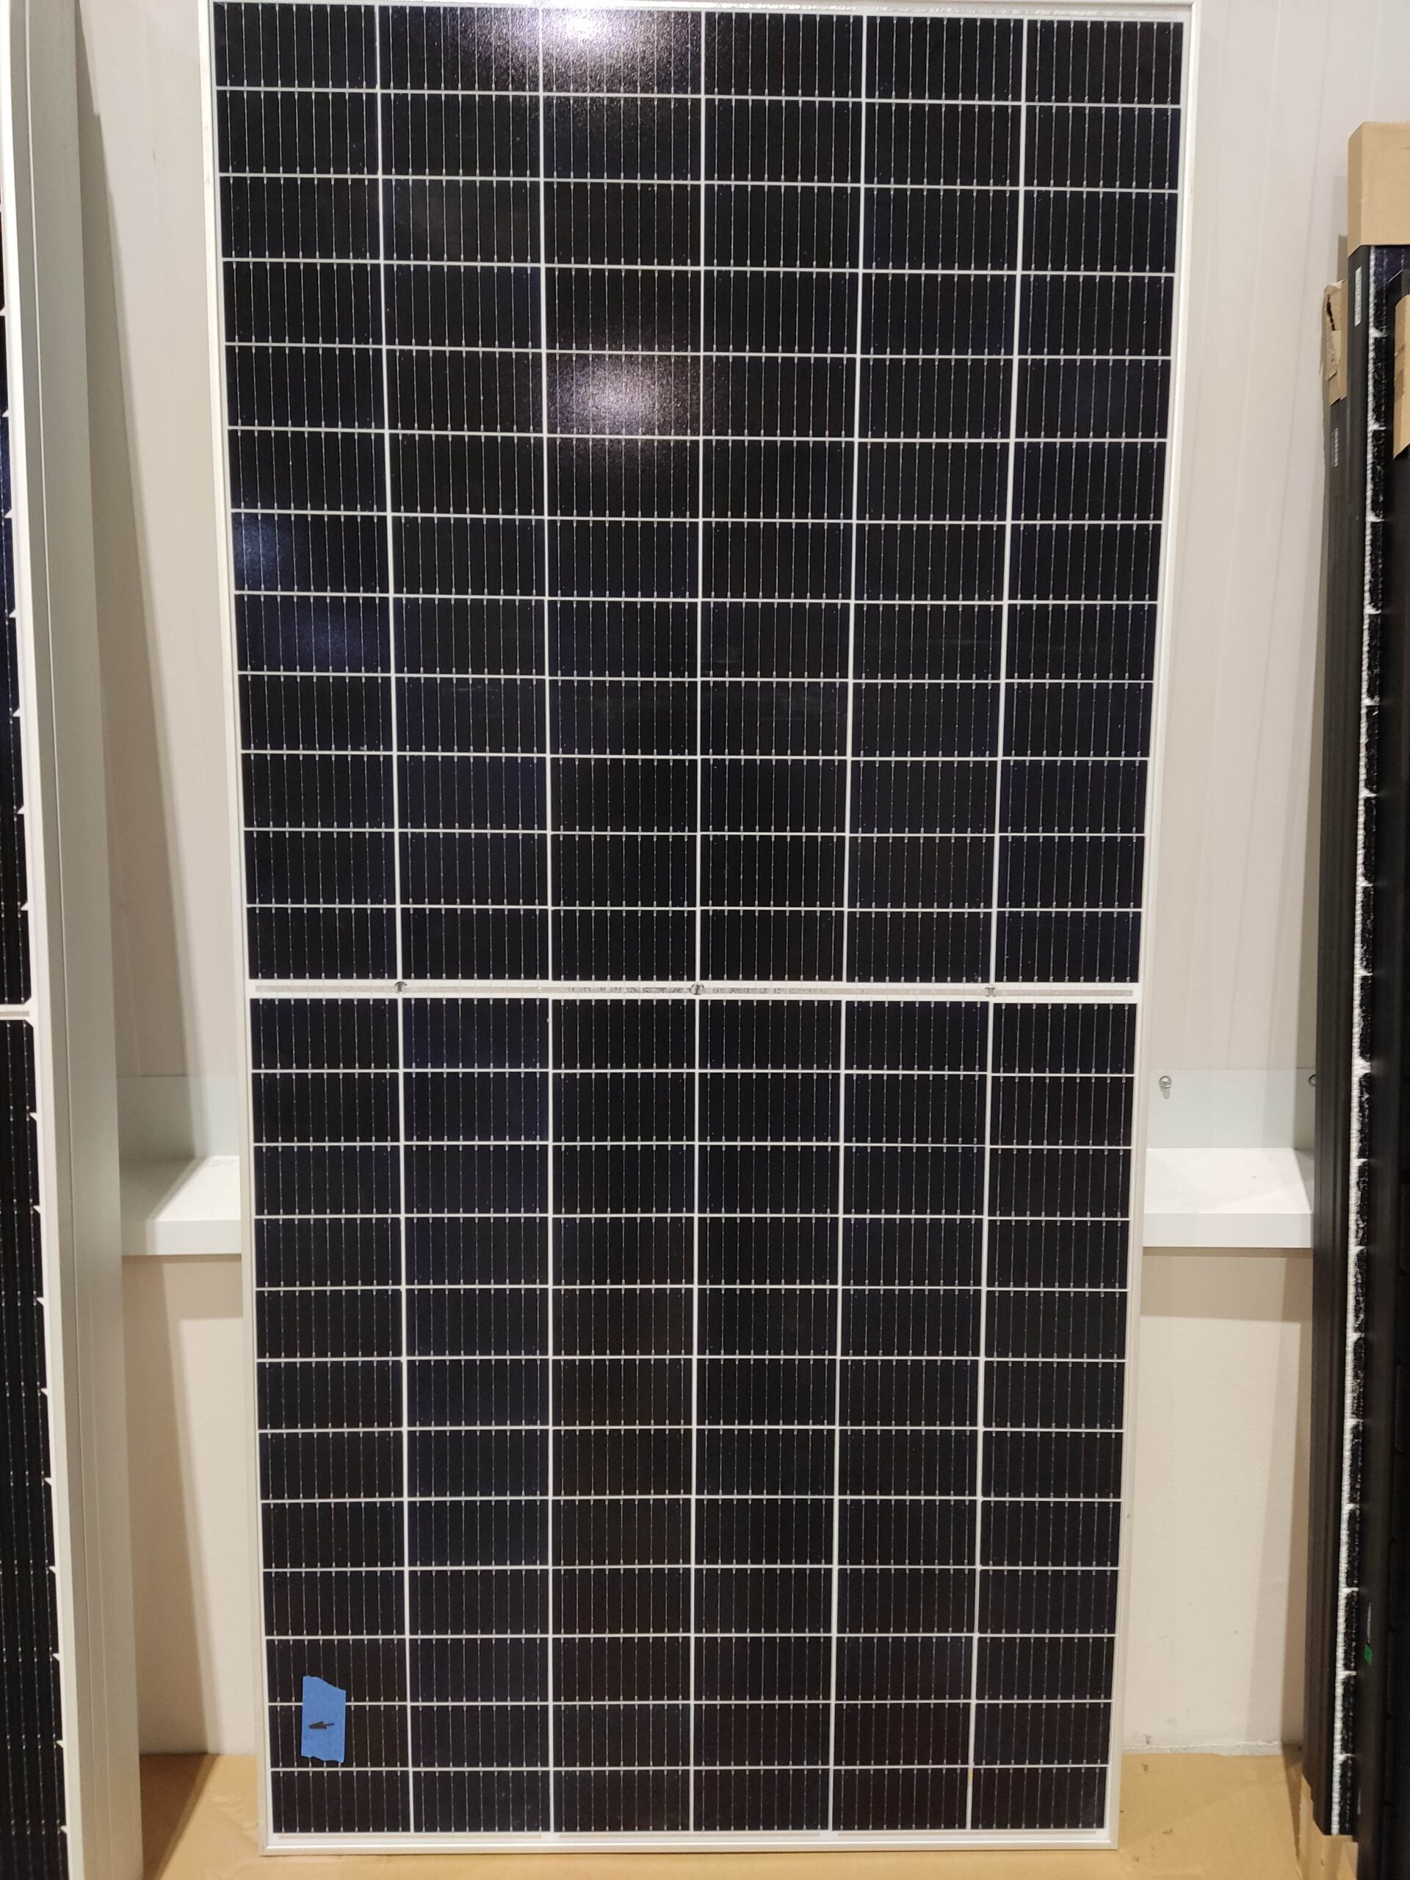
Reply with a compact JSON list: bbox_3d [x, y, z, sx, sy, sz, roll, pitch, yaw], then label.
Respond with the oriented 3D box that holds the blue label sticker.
[{"bbox_3d":[-0.439,0.898,1.563,0.050,0.106,0.002,3,7,-1],"label":"blue label sticker"}]

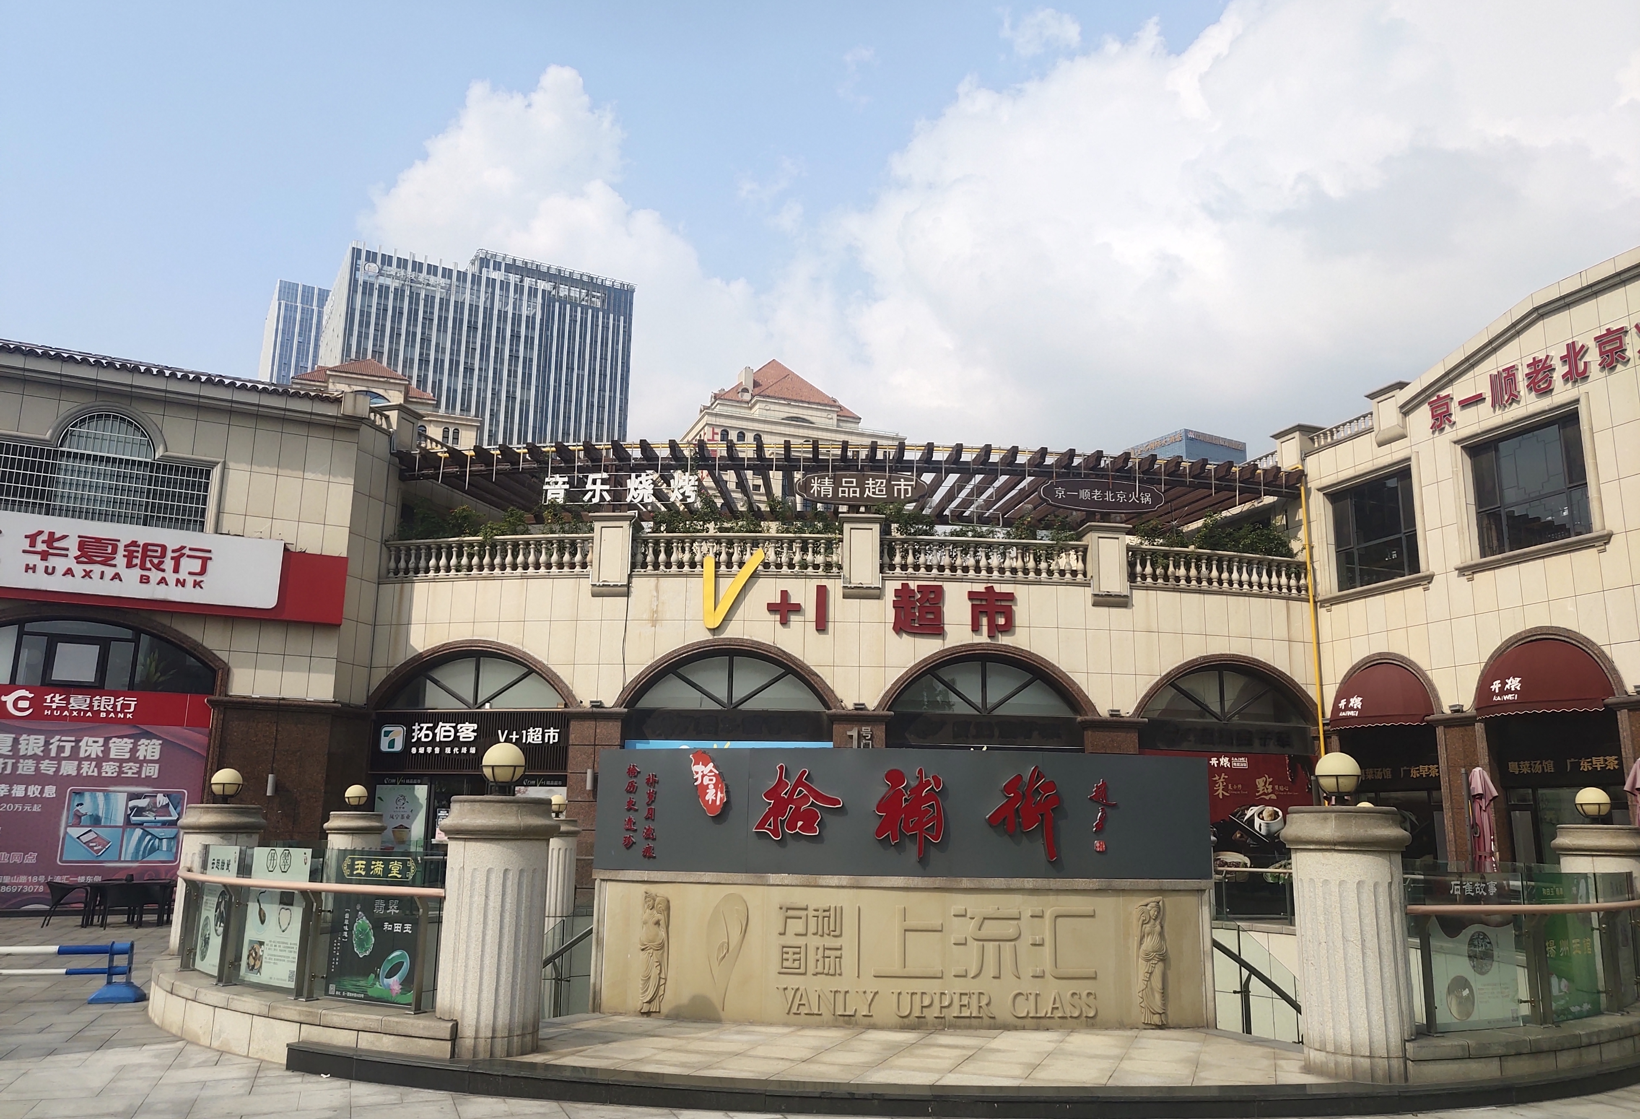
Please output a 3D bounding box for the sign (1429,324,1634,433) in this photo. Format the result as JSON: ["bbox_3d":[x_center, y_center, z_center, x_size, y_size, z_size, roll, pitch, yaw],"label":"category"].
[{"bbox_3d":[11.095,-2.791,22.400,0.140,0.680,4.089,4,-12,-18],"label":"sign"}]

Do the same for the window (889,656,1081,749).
[{"bbox_3d":[3.035,2.634,26.200,3.650,1.750,0.300,2,-11,-6],"label":"window"}]

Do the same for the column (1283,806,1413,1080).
[{"bbox_3d":[3.547,2.532,9.447,0.825,1.710,0.825,1,-12,0],"label":"column"}]

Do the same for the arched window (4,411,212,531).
[{"bbox_3d":[-13.058,-1.597,26.146,3.475,2.218,0.250,8,-14,-29],"label":"arched window"}]

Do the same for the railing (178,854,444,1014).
[{"bbox_3d":[-4.008,2.727,10.484,4.128,1.050,0.380,-10,-16,43],"label":"railing"}]

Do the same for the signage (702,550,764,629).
[{"bbox_3d":[-1.593,0.547,25.800,1.120,1.450,0.200,1,-11,-1],"label":"signage"}]

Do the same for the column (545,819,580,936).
[{"bbox_3d":[-4.495,5.267,24.026,0.825,1.711,0.825,1,-12,0],"label":"column"}]

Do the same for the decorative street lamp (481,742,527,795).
[{"bbox_3d":[-2.229,1.481,10.032,0.311,0.368,0.311,1,-12,0],"label":"decorative street lamp"}]

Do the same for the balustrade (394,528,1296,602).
[{"bbox_3d":[0.627,0.076,29.152,19.268,0.915,1.457,1,-12,-1],"label":"balustrade"}]

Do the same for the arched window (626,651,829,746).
[{"bbox_3d":[-1.688,2.543,26.000,3.750,1.750,0.300,1,-11,1],"label":"arched window"}]

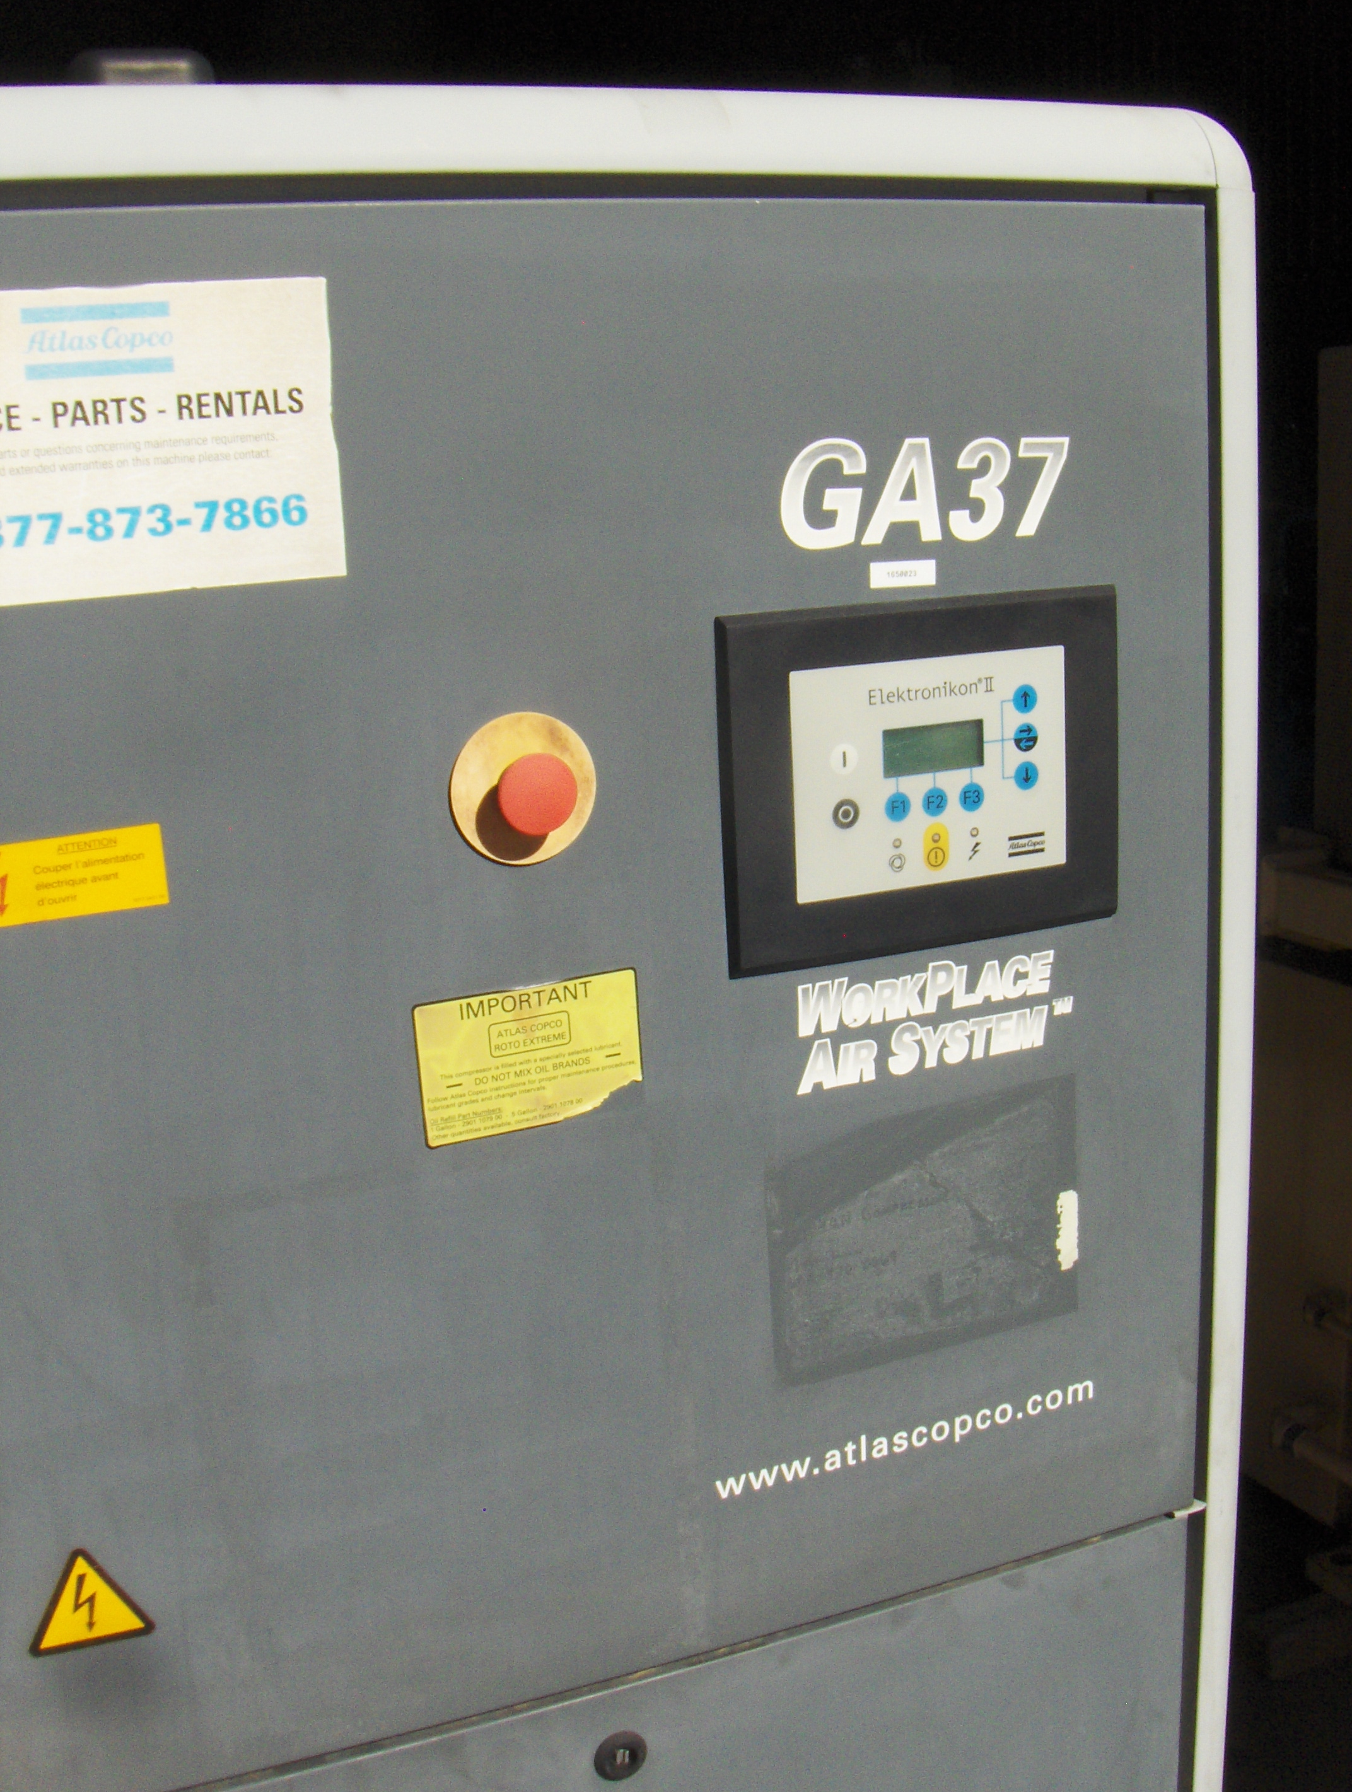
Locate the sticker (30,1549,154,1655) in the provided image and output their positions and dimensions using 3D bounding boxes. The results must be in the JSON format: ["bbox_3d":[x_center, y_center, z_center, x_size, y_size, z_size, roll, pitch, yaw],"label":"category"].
[{"bbox_3d":[-0.291,0.346,1.055,0.062,0.054,0.002,-8,14,-21],"label":"sticker"}]

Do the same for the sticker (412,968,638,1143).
[{"bbox_3d":[-0.074,0.083,1.091,0.120,0.076,0.002,-8,14,-21],"label":"sticker"}]

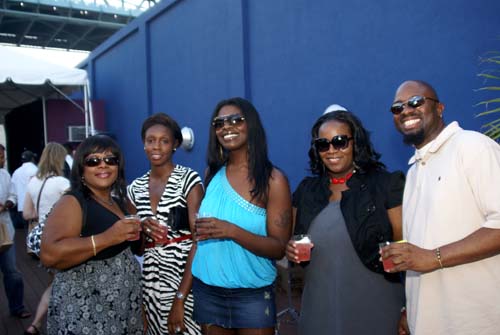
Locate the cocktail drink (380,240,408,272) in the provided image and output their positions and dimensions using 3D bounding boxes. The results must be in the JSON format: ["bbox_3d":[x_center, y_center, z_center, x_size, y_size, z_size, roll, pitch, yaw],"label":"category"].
[{"bbox_3d":[0.476,0.298,1.680,0.076,0.096,0.076,-4,2,11],"label":"cocktail drink"}]

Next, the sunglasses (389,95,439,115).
[{"bbox_3d":[0.629,-0.223,1.880,0.145,0.046,0.140,5,-13,-45],"label":"sunglasses"}]

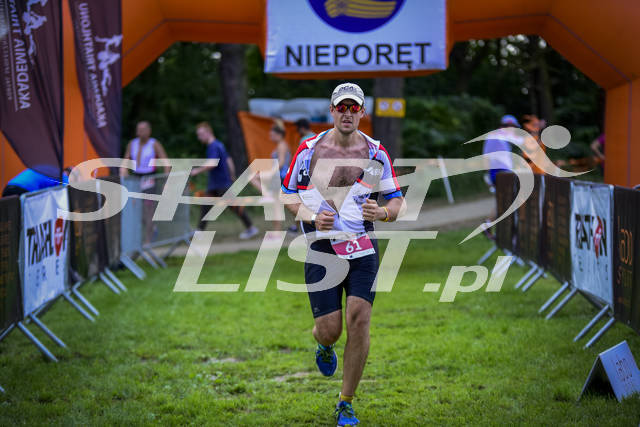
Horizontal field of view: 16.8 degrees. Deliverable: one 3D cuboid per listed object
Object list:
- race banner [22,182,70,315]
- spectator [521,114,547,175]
[{"bbox_3d":[-2.065,0.260,16.400,0.040,0.870,2.350,0,2,1],"label":"race banner"},{"bbox_3d":[2.913,-0.498,29.600,0.340,1.720,0.470,-1,2,-20],"label":"spectator"}]

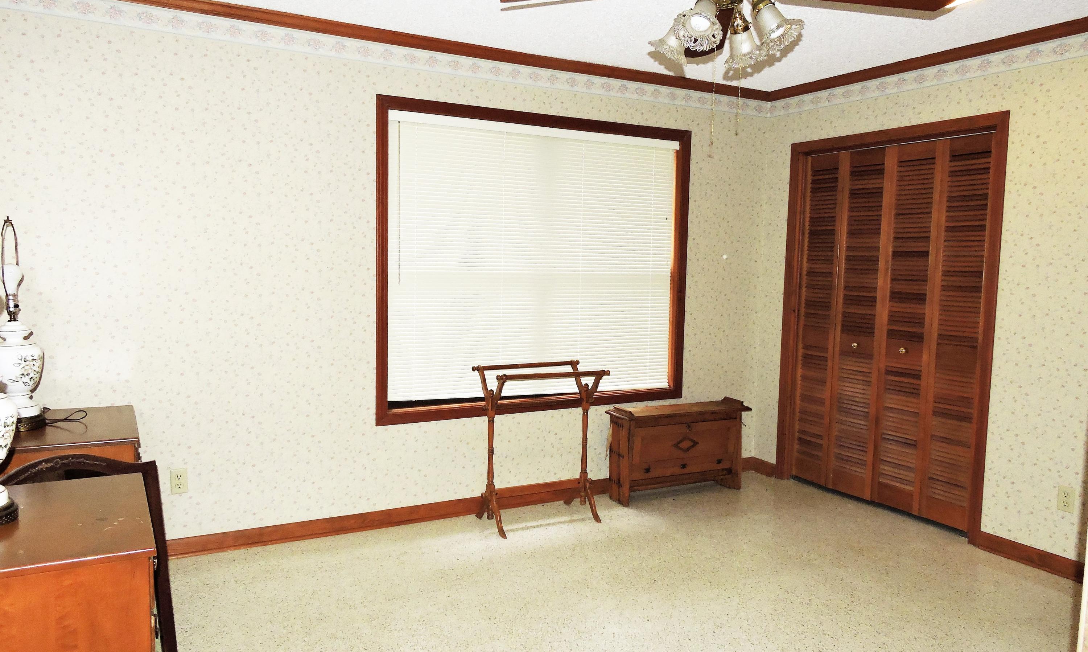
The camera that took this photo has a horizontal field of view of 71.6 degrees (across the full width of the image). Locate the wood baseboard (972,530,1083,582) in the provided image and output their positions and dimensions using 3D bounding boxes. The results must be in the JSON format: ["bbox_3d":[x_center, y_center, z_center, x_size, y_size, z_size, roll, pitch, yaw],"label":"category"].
[{"bbox_3d":[2.264,1.066,3.500,0.024,0.089,0.468,-2,6,-27],"label":"wood baseboard"}]

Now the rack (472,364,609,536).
[{"bbox_3d":[-0.021,0.619,3.948,0.650,0.816,0.355,-2,6,-27],"label":"rack"}]

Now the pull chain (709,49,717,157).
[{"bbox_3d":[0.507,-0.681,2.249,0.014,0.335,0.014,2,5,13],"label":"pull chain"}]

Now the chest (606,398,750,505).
[{"bbox_3d":[0.788,0.731,4.455,0.870,0.528,0.250,-2,6,-26],"label":"chest"}]

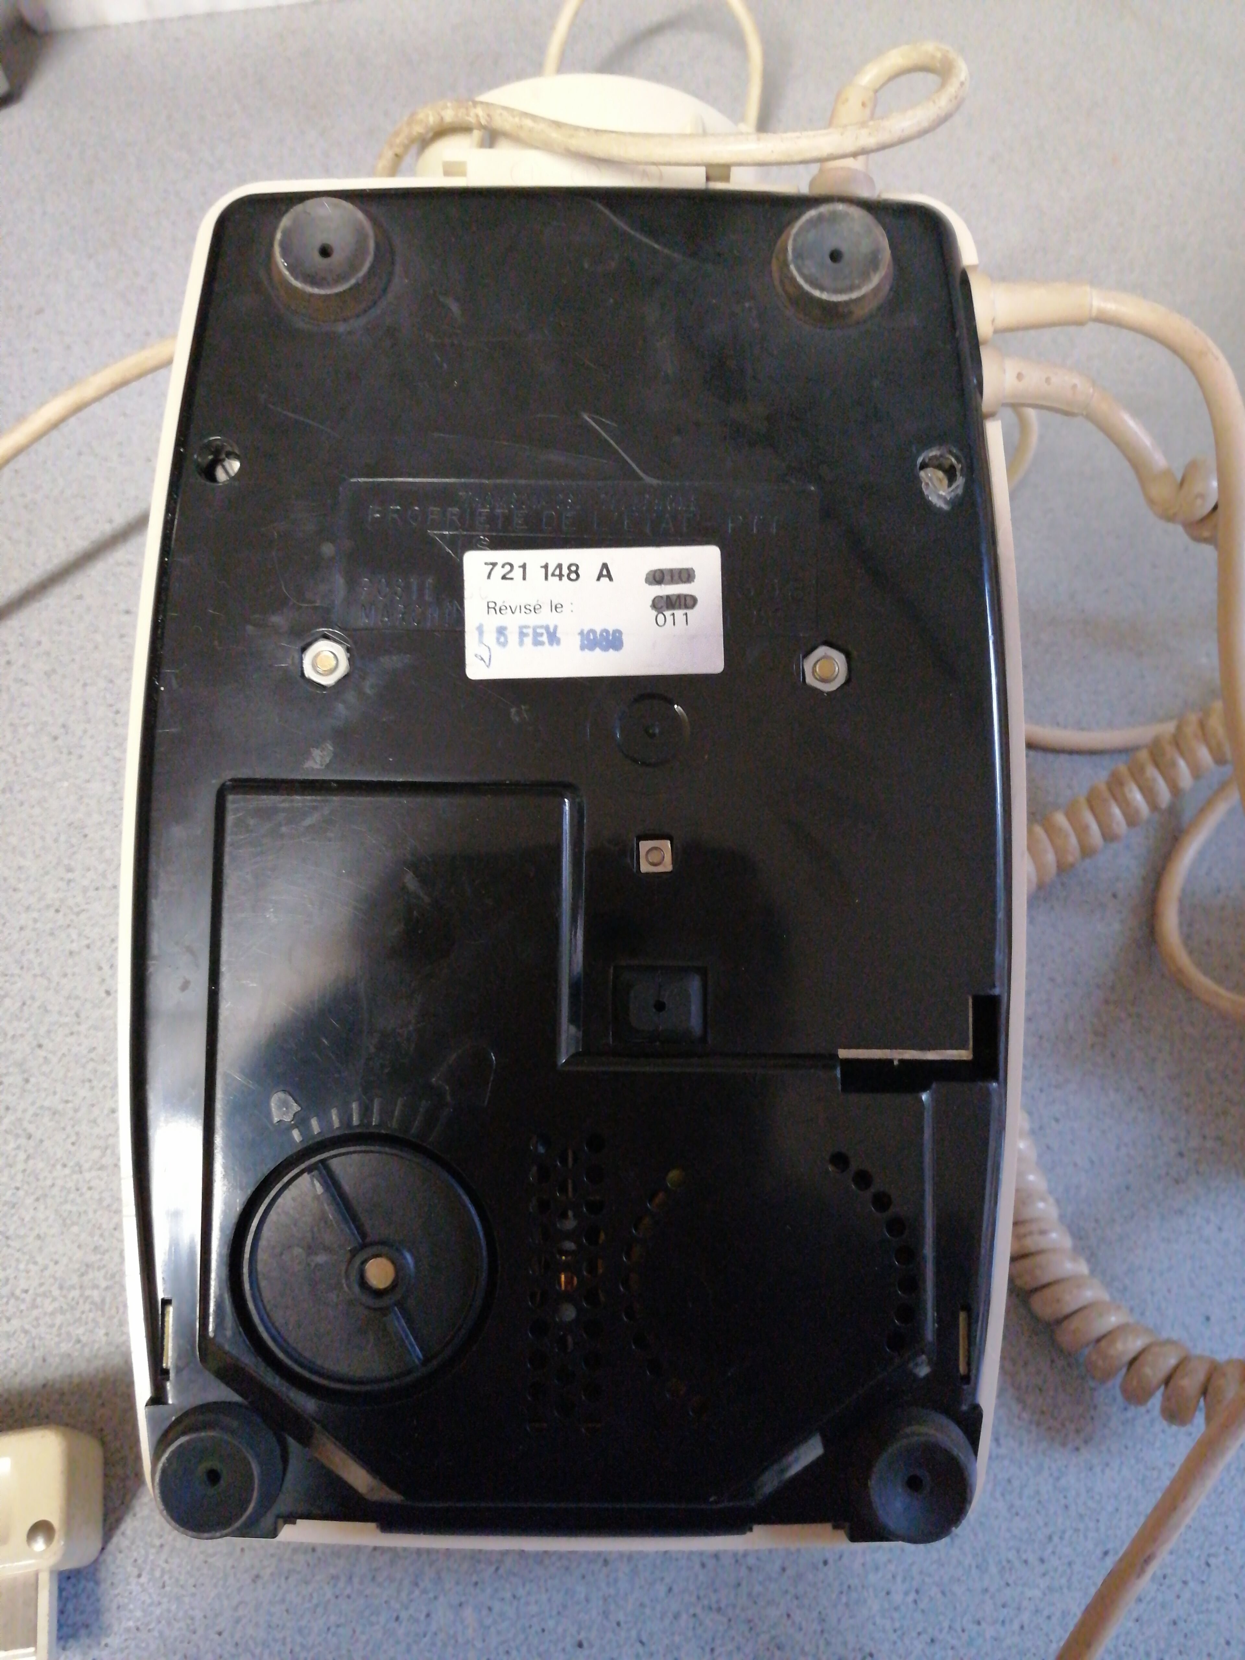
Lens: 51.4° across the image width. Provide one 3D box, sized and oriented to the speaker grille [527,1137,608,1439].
[{"bbox_3d":[-0.009,0.070,0.200,0.012,0.002,0.045,1,86,-1],"label":"speaker grille"}]

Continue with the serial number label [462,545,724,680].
[{"bbox_3d":[-0.005,-0.035,0.208,0.041,0.001,0.021,-2,86,-1],"label":"serial number label"}]

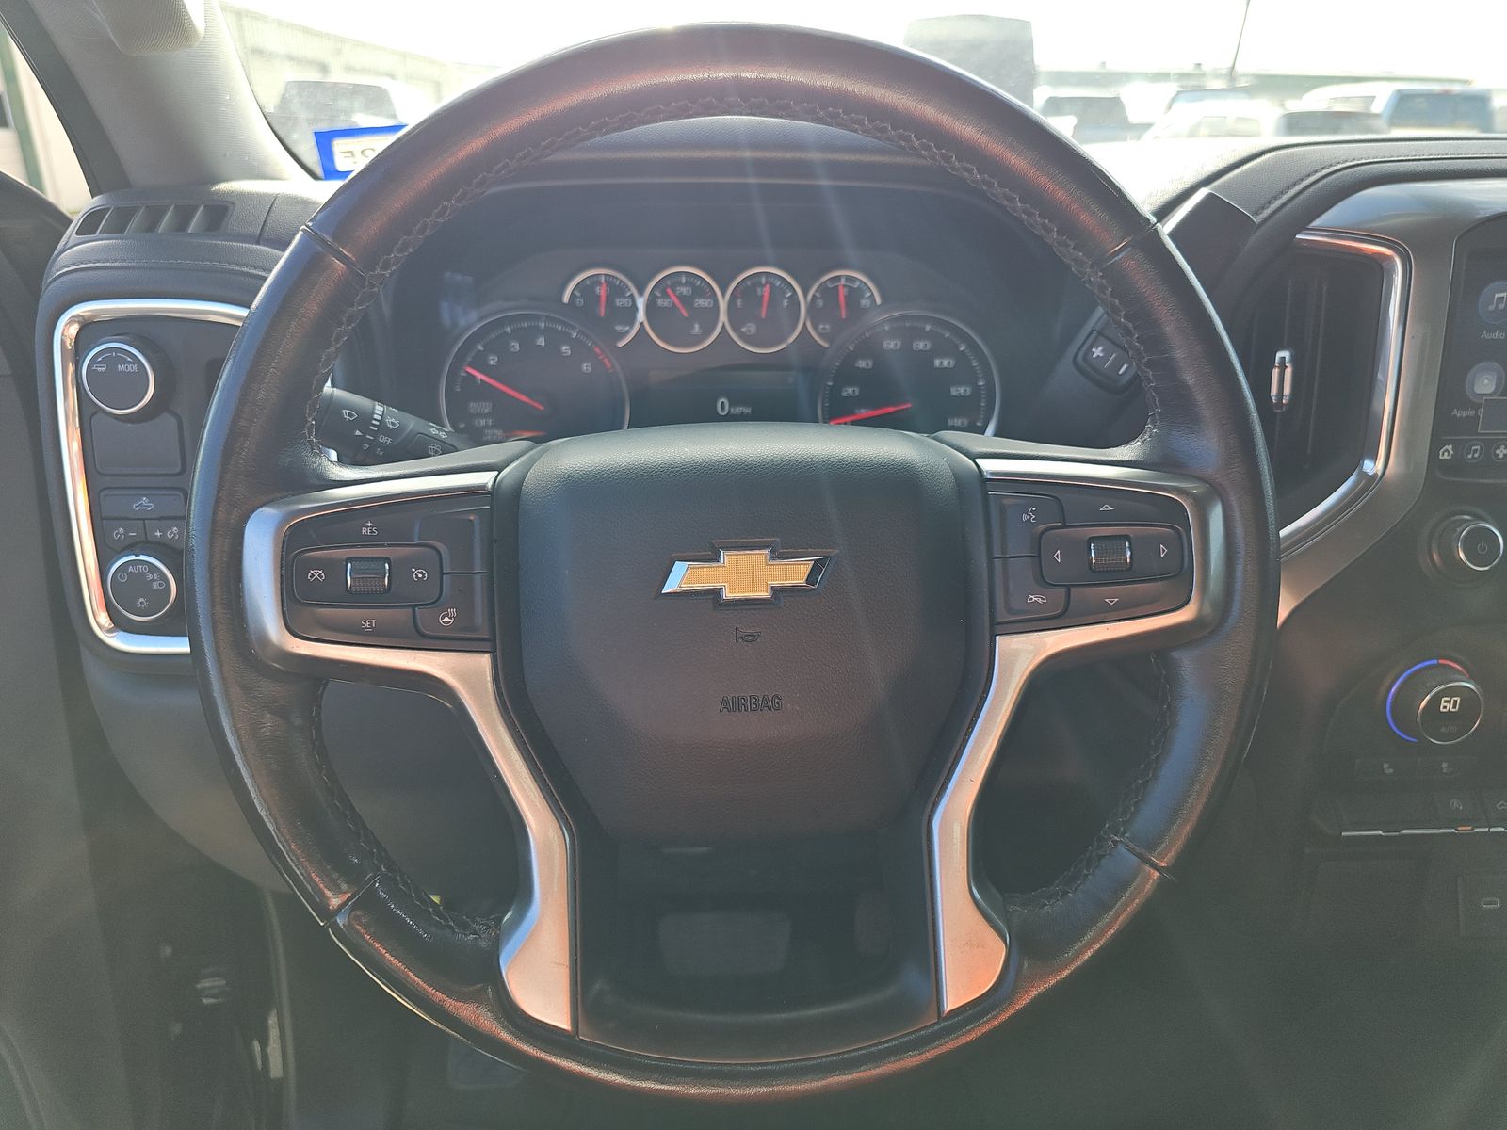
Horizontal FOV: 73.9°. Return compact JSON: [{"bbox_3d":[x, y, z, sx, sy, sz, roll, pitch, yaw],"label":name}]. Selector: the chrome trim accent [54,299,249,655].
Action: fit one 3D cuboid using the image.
[{"bbox_3d":[-0.295,-0.045,0.505,0.115,0.182,0.035,-1,11,-6],"label":"chrome trim accent"}]

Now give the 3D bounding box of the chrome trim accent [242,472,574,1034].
[{"bbox_3d":[-0.127,0.069,0.368,0.121,0.207,0.033,-2,0,0],"label":"chrome trim accent"}]

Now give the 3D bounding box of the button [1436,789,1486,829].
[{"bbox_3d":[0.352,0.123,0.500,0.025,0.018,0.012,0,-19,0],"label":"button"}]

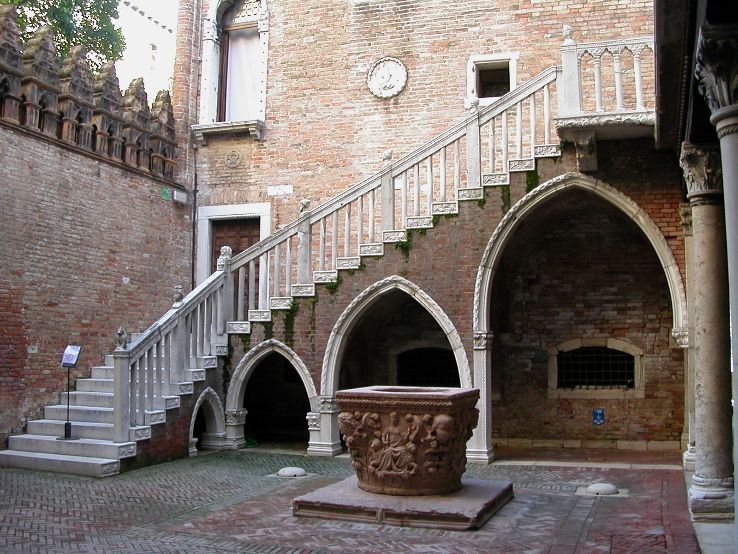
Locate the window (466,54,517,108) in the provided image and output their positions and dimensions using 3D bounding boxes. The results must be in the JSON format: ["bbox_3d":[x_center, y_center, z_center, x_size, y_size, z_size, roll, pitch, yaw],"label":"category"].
[{"bbox_3d":[1.935,-3.051,12.290,0.760,0.780,0.180,-1,-5,17],"label":"window"}]

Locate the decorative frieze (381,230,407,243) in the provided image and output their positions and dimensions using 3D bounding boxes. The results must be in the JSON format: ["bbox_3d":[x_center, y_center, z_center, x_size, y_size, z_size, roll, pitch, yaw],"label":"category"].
[{"bbox_3d":[0.361,-0.530,10.542,0.322,0.152,0.080,-1,-5,17],"label":"decorative frieze"}]

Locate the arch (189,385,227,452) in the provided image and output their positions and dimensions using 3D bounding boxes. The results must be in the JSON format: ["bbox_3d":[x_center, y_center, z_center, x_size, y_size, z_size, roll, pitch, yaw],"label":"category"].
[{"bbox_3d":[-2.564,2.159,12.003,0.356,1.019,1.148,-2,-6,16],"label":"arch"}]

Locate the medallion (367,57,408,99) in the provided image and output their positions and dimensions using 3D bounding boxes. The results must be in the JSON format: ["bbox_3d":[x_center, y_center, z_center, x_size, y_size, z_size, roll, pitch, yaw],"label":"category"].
[{"bbox_3d":[0.325,-3.674,14.477,0.777,0.793,0.110,-1,-7,15],"label":"medallion"}]

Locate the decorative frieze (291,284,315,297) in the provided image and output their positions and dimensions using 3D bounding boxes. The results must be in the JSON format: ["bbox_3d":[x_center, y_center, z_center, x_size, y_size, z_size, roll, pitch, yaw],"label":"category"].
[{"bbox_3d":[-0.905,0.186,10.896,0.322,0.152,0.080,-1,-5,17],"label":"decorative frieze"}]

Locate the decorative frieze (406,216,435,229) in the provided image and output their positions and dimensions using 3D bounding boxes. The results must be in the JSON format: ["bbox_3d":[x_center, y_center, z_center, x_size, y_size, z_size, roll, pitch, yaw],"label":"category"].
[{"bbox_3d":[0.678,-0.709,10.454,0.322,0.152,0.080,-1,-5,17],"label":"decorative frieze"}]

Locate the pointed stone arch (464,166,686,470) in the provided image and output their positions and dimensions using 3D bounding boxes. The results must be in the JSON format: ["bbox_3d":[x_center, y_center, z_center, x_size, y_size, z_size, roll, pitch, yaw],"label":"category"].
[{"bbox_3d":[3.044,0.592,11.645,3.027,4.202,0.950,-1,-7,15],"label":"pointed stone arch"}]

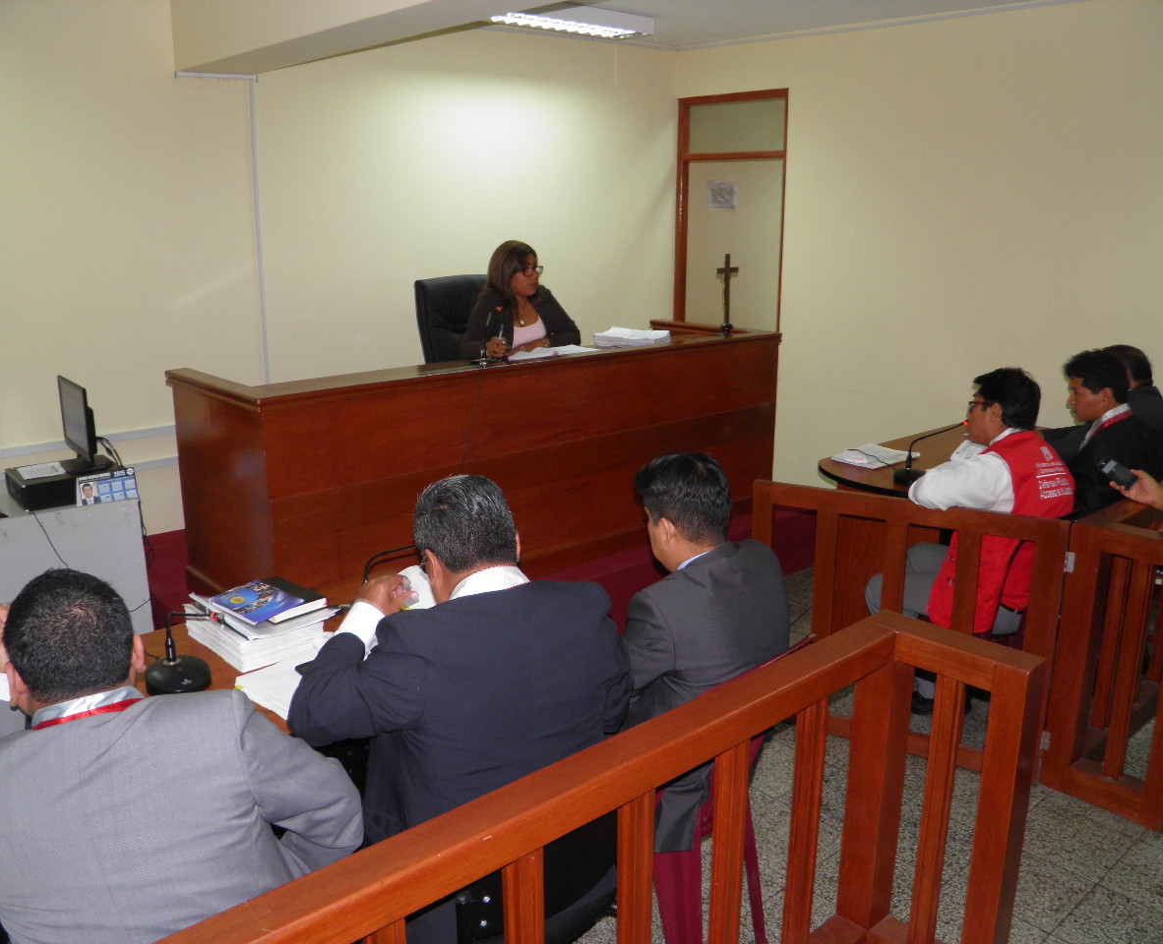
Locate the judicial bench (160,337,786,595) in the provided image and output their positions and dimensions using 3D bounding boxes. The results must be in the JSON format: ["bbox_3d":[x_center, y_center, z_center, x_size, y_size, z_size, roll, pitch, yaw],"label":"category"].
[{"bbox_3d":[-0.310,-0.089,4.625,2.740,0.925,0.900,-12,19,-40],"label":"judicial bench"}]

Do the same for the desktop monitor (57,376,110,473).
[{"bbox_3d":[-1.944,-0.185,3.966,0.190,0.345,0.450,-11,18,-36],"label":"desktop monitor"}]

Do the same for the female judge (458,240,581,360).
[{"bbox_3d":[-0.325,-0.356,4.723,0.600,1.370,0.680,-11,18,-37],"label":"female judge"}]

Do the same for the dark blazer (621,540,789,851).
[{"bbox_3d":[0.259,0.473,2.392,0.520,0.700,0.440,-14,20,-42],"label":"dark blazer"}]

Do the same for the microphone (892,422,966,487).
[{"bbox_3d":[1.394,-0.092,4.092,0.150,0.290,0.330,-9,17,-32],"label":"microphone"}]

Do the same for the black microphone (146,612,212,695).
[{"bbox_3d":[-0.939,0.406,2.406,0.210,0.170,0.155,3,15,11],"label":"black microphone"}]

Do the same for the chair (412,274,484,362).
[{"bbox_3d":[-0.362,-0.297,4.814,0.630,1.220,0.670,-12,19,-40],"label":"chair"}]

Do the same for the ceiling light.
[{"bbox_3d":[-0.156,-2.389,5.334,1.240,0.085,0.290,-12,19,-40],"label":"ceiling light"}]

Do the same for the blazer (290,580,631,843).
[{"bbox_3d":[-0.184,0.521,2.128,0.660,0.660,0.500,-11,18,-38],"label":"blazer"}]

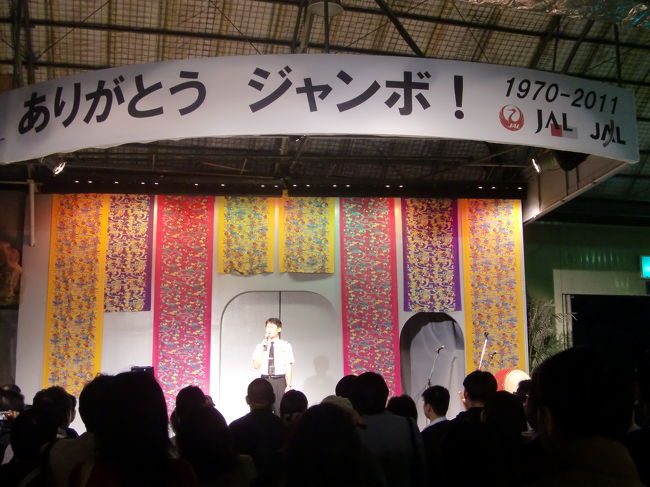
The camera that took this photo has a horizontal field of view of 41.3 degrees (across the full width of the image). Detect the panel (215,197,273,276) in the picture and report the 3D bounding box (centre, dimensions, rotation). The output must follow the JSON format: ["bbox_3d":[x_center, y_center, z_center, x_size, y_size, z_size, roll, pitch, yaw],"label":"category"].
[{"bbox_3d":[-1.028,-0.109,11.312,0.746,1.048,0.050,0,-10,-4],"label":"panel"}]

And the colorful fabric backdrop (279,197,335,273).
[{"bbox_3d":[-0.230,-0.116,11.377,0.740,1.018,0.050,0,-10,-4],"label":"colorful fabric backdrop"}]

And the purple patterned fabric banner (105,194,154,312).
[{"bbox_3d":[-2.594,0.119,11.145,0.735,1.532,0.050,0,-10,-4],"label":"purple patterned fabric banner"}]

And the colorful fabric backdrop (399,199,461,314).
[{"bbox_3d":[1.420,0.146,11.461,0.764,1.519,0.050,0,-10,-4],"label":"colorful fabric backdrop"}]

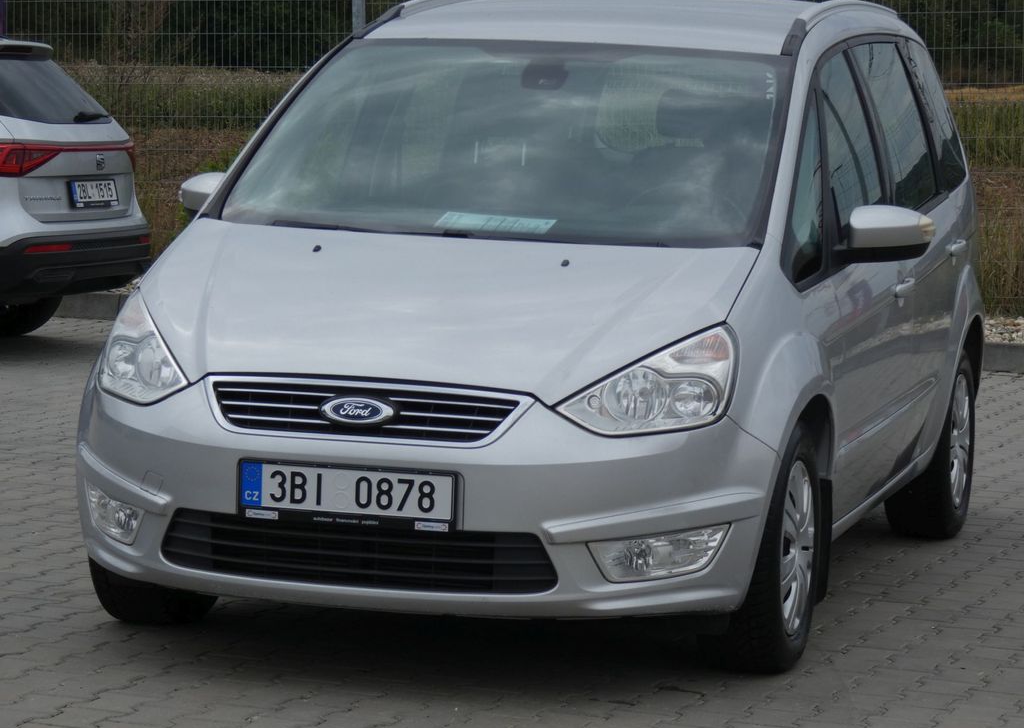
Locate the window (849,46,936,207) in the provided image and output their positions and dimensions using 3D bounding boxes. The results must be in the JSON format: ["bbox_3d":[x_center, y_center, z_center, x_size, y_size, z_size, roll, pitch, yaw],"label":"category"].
[{"bbox_3d":[1.176,-0.726,10.407,0.060,0.540,0.950,-15,0,16],"label":"window"}]

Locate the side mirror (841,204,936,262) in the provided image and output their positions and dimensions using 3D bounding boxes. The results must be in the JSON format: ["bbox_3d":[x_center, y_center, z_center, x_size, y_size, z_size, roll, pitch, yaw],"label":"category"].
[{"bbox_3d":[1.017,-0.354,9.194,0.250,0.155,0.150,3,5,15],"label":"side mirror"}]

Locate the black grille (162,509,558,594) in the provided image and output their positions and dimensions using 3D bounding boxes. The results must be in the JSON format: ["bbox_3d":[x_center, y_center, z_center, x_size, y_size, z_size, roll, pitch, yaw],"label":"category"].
[{"bbox_3d":[-0.372,0.434,7.909,0.965,0.165,0.105,3,5,15],"label":"black grille"}]

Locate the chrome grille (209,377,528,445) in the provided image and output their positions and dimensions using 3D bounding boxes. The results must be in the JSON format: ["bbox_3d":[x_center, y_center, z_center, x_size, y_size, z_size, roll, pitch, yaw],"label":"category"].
[{"bbox_3d":[-0.350,0.104,7.915,0.770,0.150,0.095,3,-10,15],"label":"chrome grille"}]

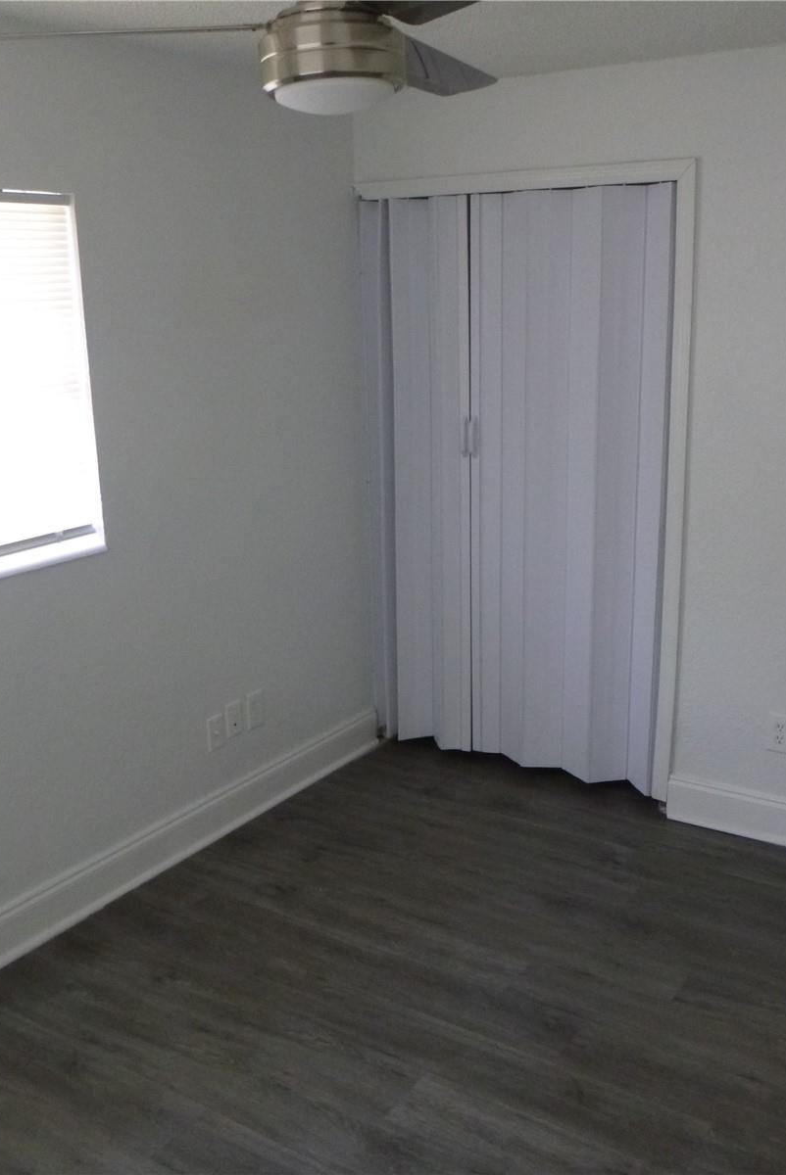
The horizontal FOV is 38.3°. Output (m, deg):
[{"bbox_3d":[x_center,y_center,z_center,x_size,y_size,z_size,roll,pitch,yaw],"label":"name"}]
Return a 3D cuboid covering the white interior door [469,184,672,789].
[{"bbox_3d":[0.589,-0.302,3.909,0.740,2.047,0.080,9,19,33],"label":"white interior door"}]

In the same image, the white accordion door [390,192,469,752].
[{"bbox_3d":[0.137,-0.372,4.210,0.345,2.047,0.080,9,19,33],"label":"white accordion door"}]

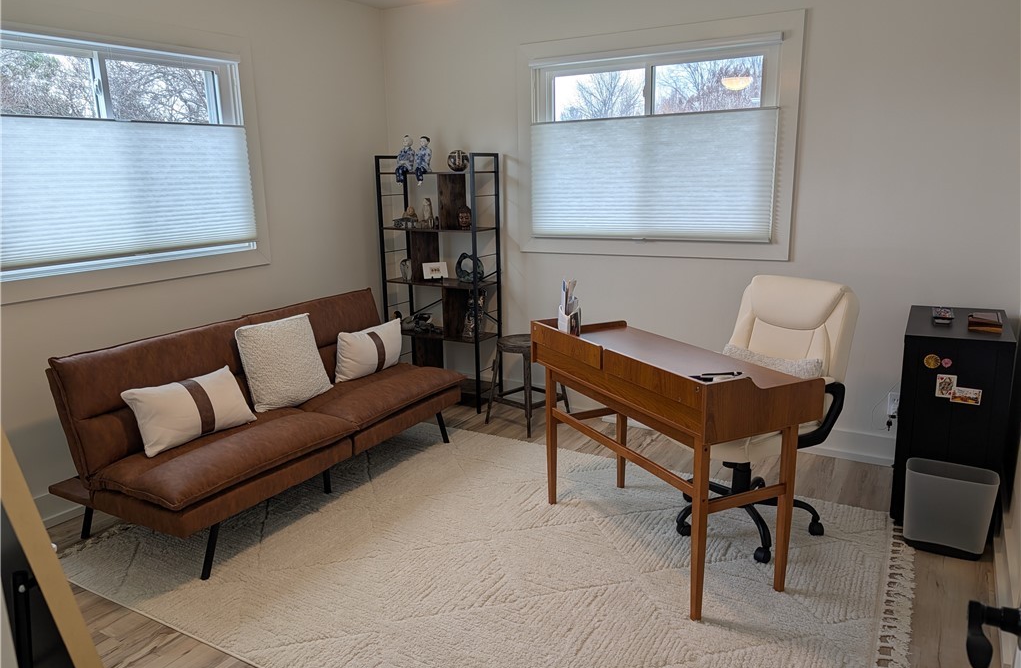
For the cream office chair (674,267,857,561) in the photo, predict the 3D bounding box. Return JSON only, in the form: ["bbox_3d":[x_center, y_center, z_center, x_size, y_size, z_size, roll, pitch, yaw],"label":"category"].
[{"bbox_3d":[0.974,0.296,2.850,0.670,0.970,0.620,-10,16,-34],"label":"cream office chair"}]

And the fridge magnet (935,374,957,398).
[{"bbox_3d":[1.644,0.199,2.671,0.064,0.088,0.006,3,13,30],"label":"fridge magnet"}]

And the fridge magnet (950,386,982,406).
[{"bbox_3d":[1.750,0.239,2.720,0.095,0.061,0.004,6,15,30],"label":"fridge magnet"}]

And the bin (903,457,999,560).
[{"bbox_3d":[1.647,0.665,2.674,0.290,0.300,0.190,6,15,30],"label":"bin"}]

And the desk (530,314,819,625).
[{"bbox_3d":[0.550,0.417,2.695,0.485,0.825,1.070,-8,14,-25],"label":"desk"}]

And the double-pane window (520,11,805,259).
[{"bbox_3d":[0.704,-0.978,3.703,1.489,1.148,0.090,6,15,30],"label":"double-pane window"}]

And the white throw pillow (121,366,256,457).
[{"bbox_3d":[-1.322,0.304,2.949,0.130,0.290,0.490,-30,-6,34],"label":"white throw pillow"}]

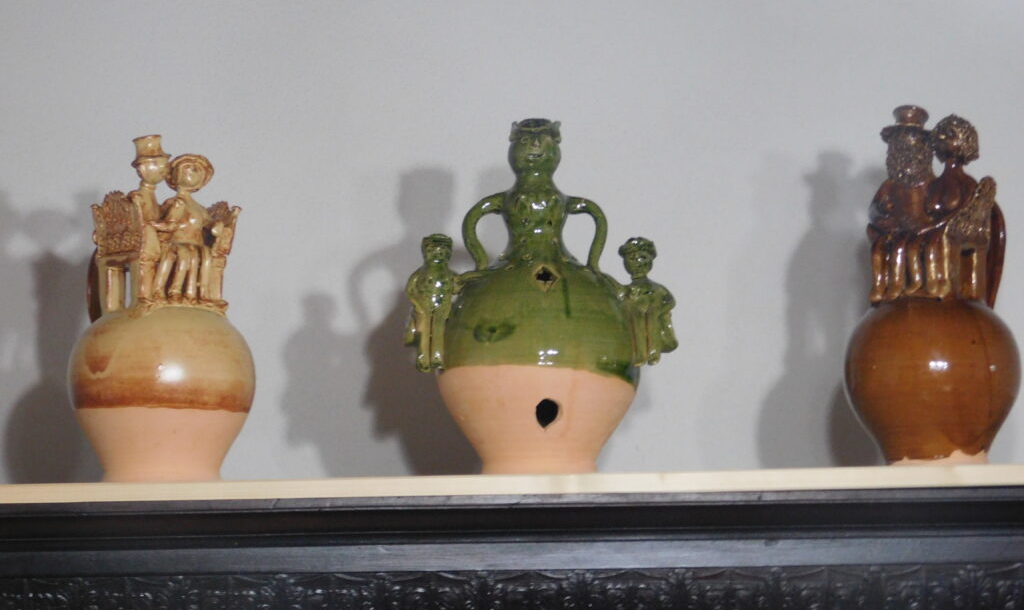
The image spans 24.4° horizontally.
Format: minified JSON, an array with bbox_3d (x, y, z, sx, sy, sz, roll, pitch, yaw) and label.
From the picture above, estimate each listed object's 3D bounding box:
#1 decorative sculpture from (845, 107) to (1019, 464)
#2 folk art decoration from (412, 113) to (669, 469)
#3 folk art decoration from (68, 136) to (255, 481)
[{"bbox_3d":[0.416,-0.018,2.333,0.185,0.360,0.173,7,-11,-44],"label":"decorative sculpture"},{"bbox_3d":[0.025,-0.008,2.360,0.271,0.362,0.207,0,-8,-3],"label":"folk art decoration"},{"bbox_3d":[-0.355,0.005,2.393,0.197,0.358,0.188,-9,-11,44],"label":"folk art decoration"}]

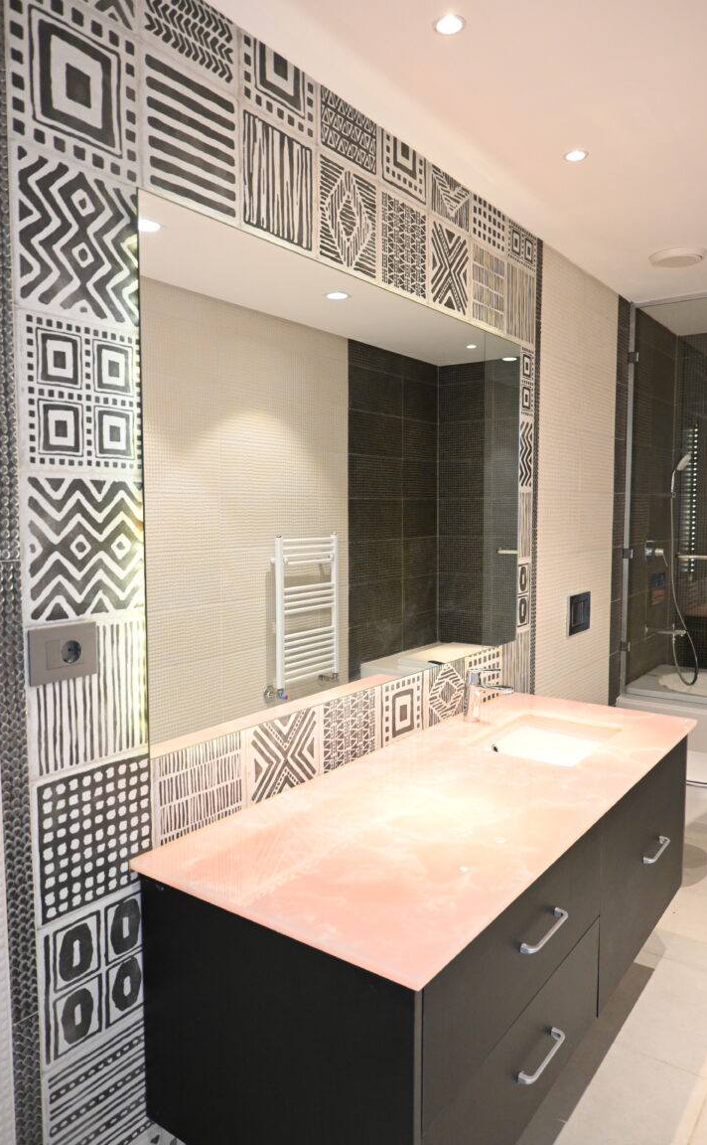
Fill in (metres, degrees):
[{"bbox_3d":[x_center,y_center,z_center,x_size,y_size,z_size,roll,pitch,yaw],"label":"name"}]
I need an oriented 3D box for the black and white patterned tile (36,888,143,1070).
[{"bbox_3d":[-0.367,0.572,1.108,0.012,0.203,0.197,4,6,37],"label":"black and white patterned tile"}]

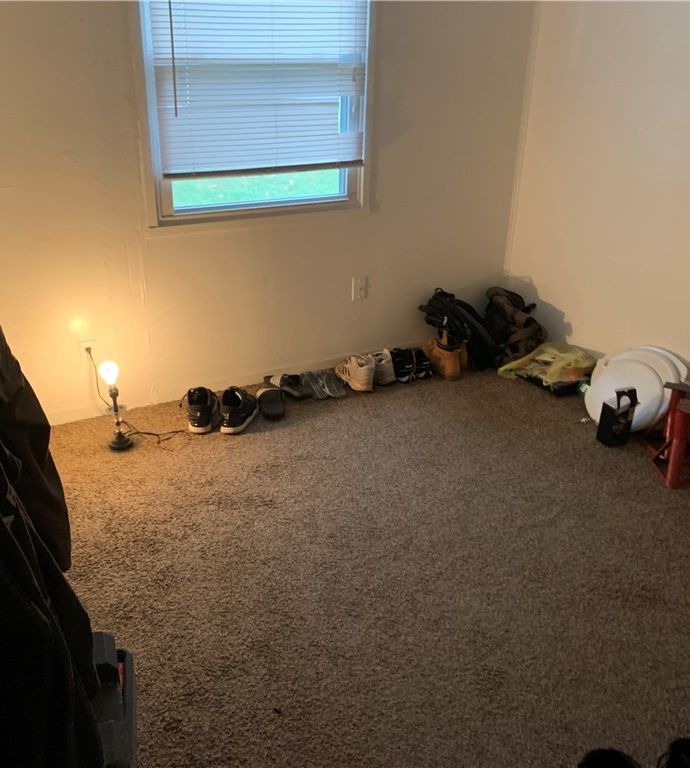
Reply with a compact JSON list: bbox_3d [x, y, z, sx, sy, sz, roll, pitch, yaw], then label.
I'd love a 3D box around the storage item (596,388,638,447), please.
[{"bbox_3d":[1.087,0.125,3.081,0.115,0.230,0.085,-12,28,-27],"label":"storage item"}]

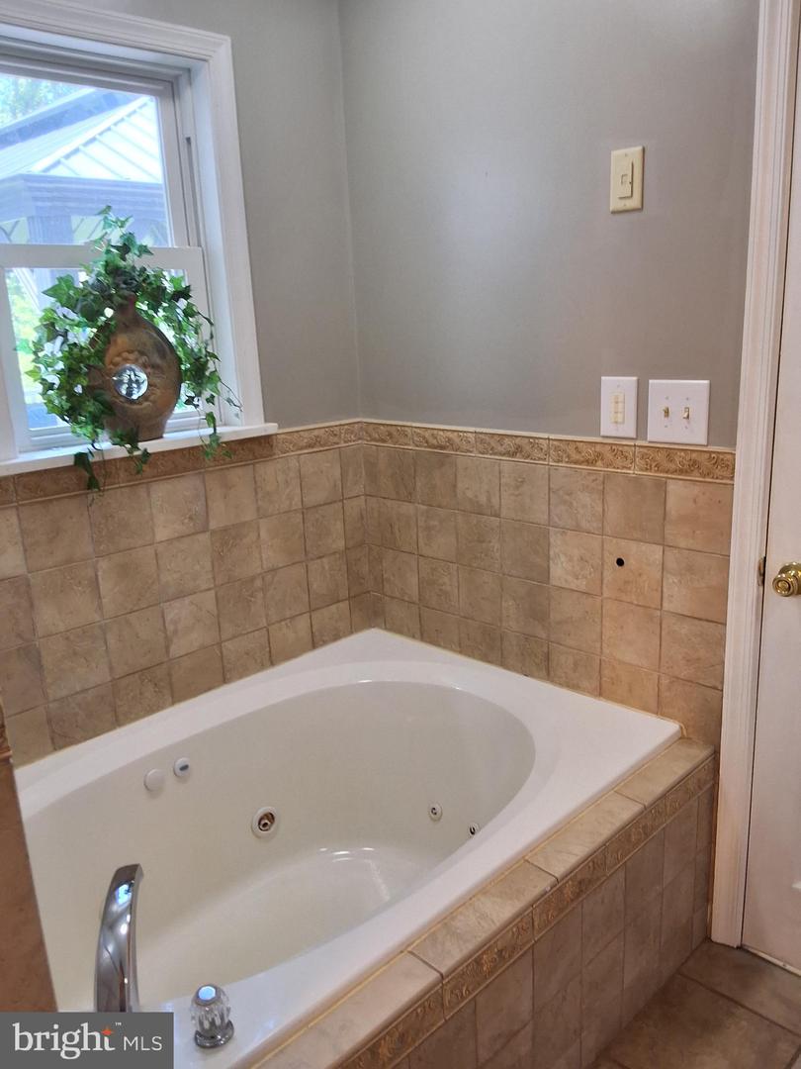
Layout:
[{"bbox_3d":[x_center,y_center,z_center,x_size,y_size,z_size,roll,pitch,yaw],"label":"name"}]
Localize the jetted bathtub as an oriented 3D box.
[{"bbox_3d":[-0.246,0.763,1.865,1.540,0.500,1.060,-16,20,-43],"label":"jetted bathtub"}]

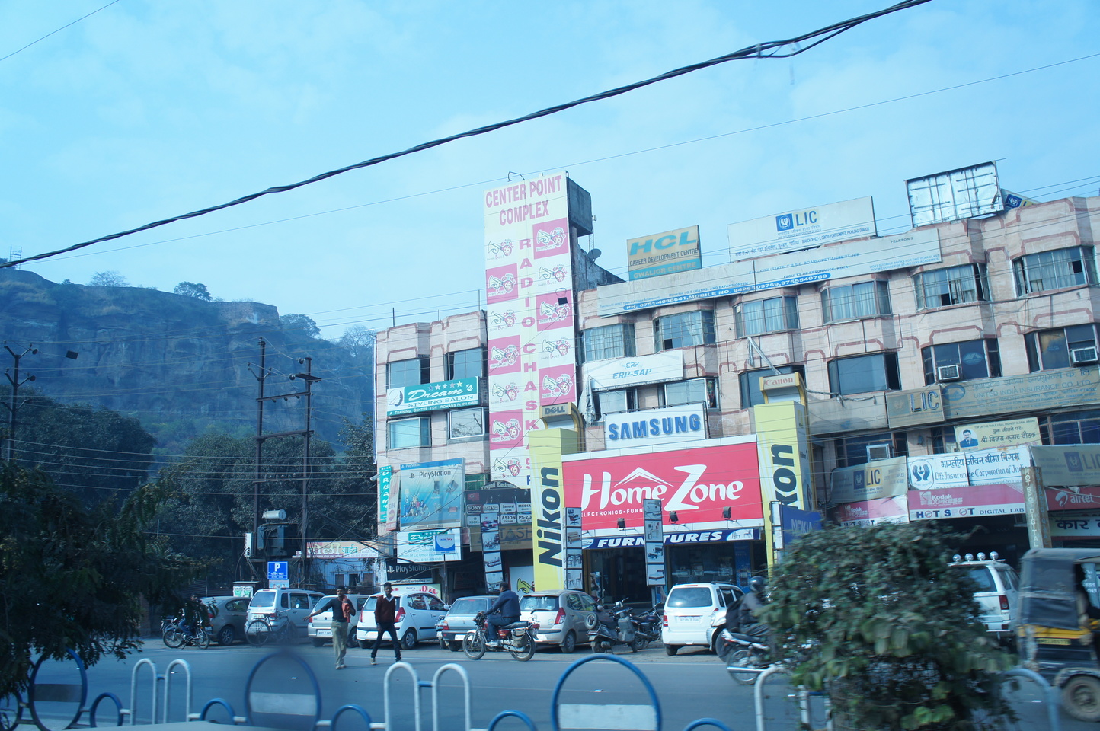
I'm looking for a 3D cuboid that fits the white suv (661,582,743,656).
[{"bbox_3d":[3.946,6.252,22.858,1.490,1.680,3.500,-7,-14,23],"label":"white suv"}]

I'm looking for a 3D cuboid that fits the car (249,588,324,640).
[{"bbox_3d":[-8.348,8.253,30.456,1.490,1.680,3.500,-9,-15,29],"label":"car"}]

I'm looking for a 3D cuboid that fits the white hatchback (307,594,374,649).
[{"bbox_3d":[-5.673,7.828,28.317,1.660,1.500,3.670,-10,-15,29],"label":"white hatchback"}]

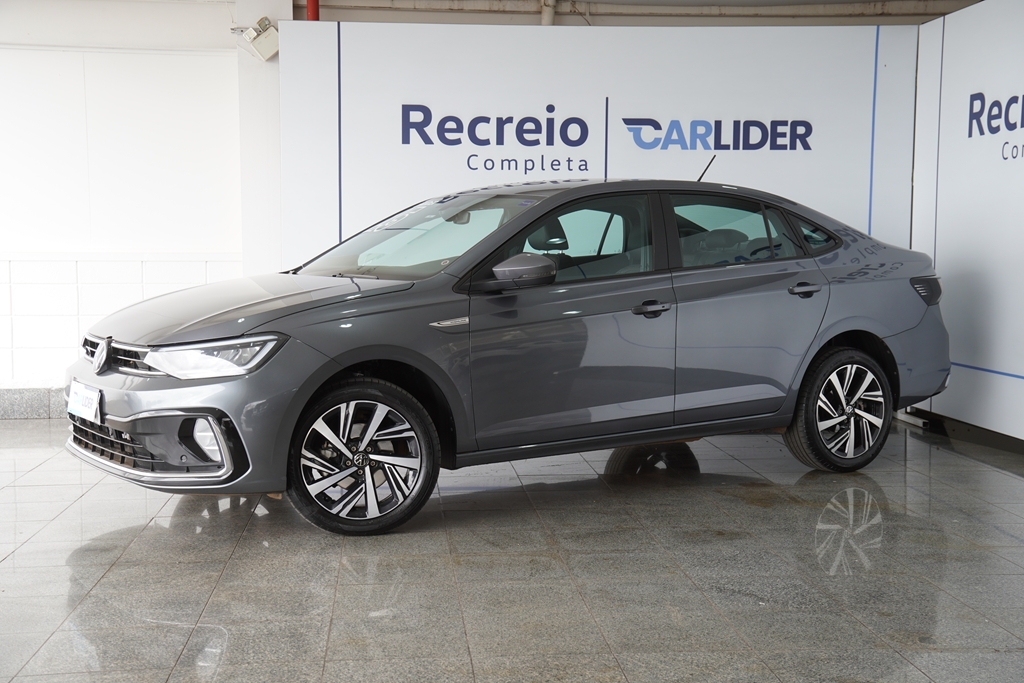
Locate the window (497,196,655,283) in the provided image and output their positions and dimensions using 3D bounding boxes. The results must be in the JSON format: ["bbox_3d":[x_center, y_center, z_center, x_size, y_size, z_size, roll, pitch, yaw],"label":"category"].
[{"bbox_3d":[0.270,-0.457,5.541,0.840,0.385,0.060,-3,-13,-32],"label":"window"}]

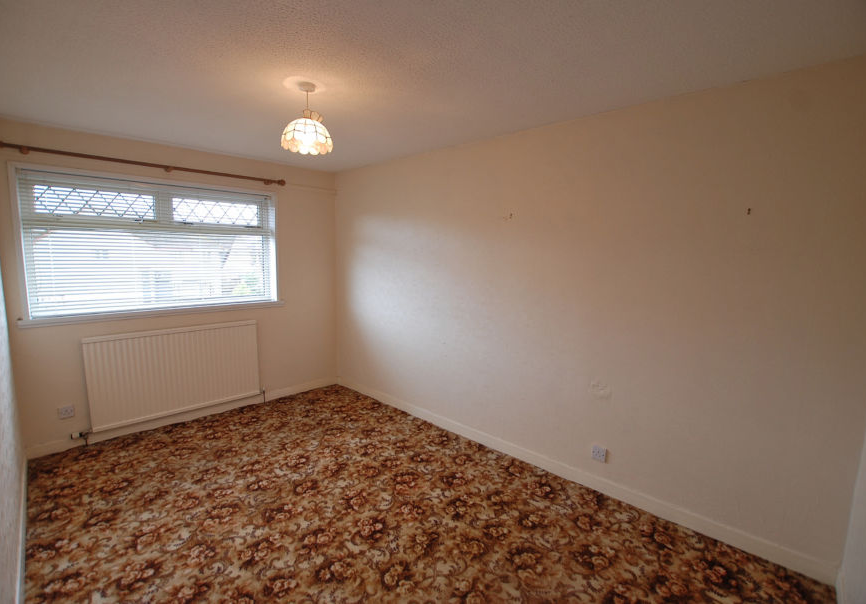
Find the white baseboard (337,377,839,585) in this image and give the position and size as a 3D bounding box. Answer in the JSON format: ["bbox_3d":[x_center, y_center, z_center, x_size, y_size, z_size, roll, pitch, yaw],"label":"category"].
[{"bbox_3d":[0.392,1.106,3.025,3.947,0.098,0.020,7,10,40],"label":"white baseboard"}]

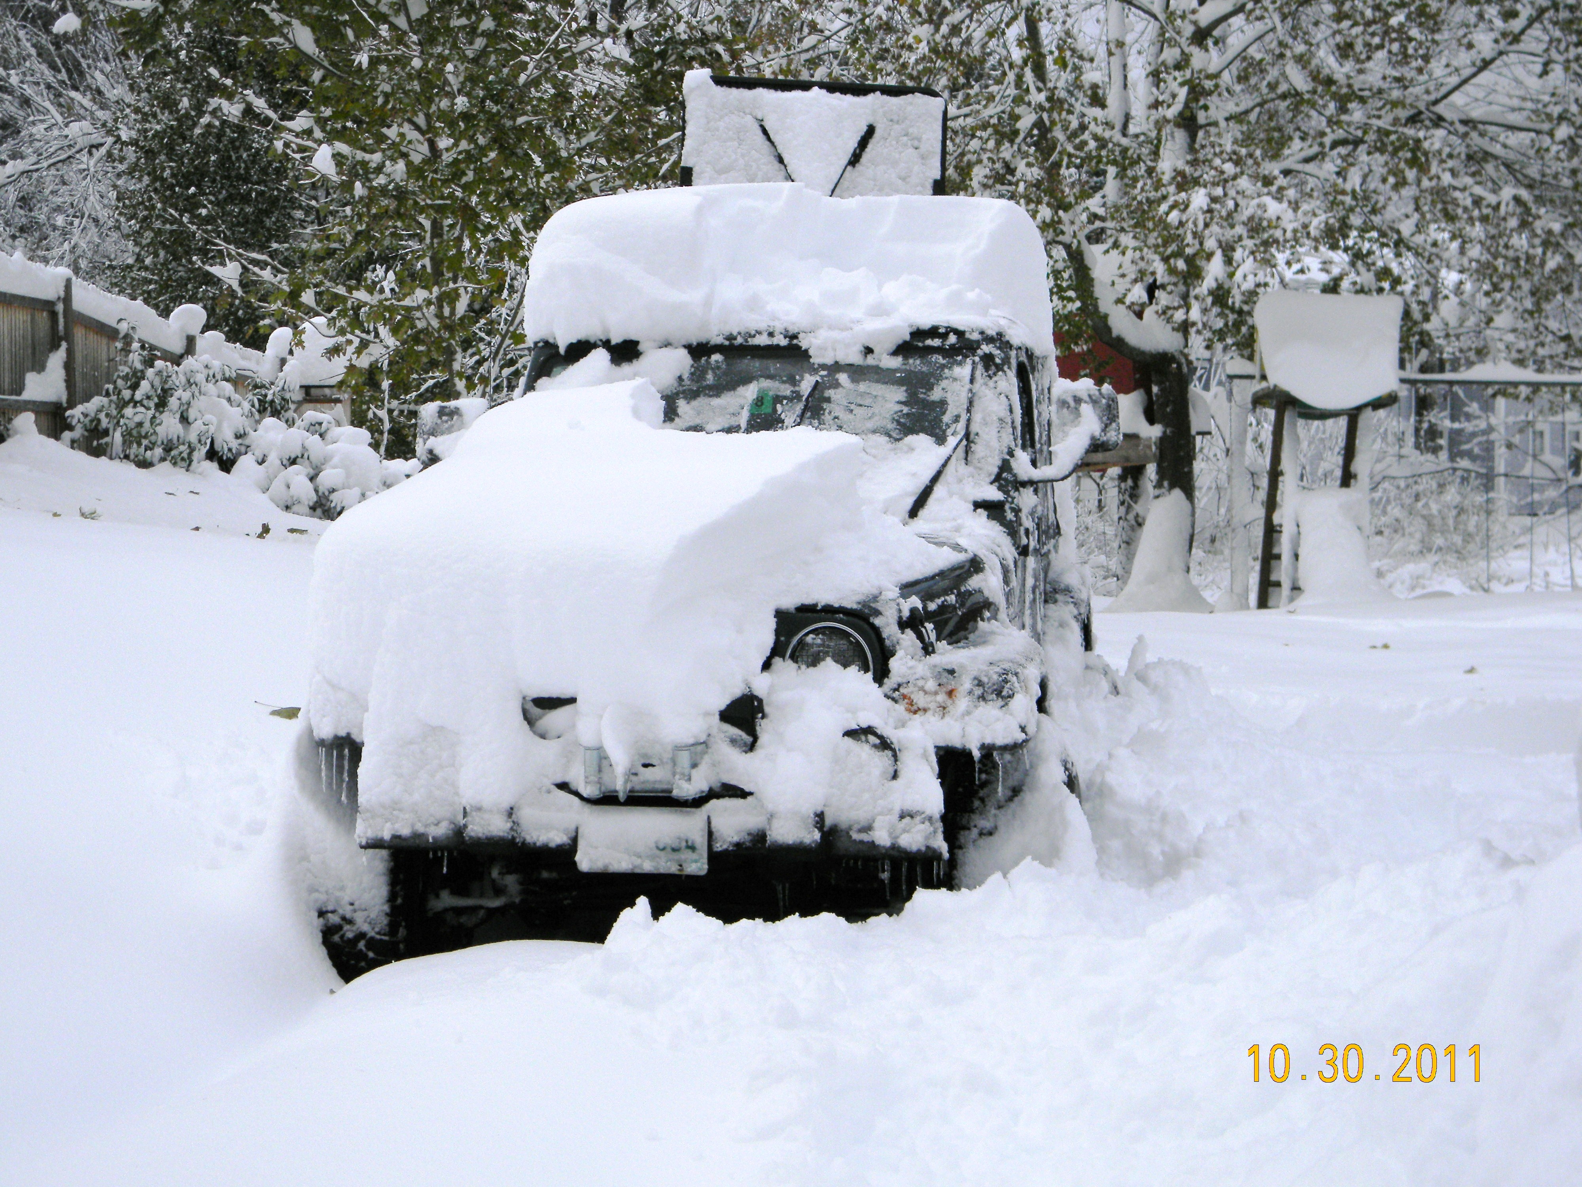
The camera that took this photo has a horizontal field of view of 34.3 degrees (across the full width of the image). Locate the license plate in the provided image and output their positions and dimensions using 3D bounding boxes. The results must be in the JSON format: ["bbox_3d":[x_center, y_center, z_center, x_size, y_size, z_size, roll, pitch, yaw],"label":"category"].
[{"bbox_3d":[-0.336,0.562,5.820,0.305,0.153,0.020,1,4,12],"label":"license plate"}]

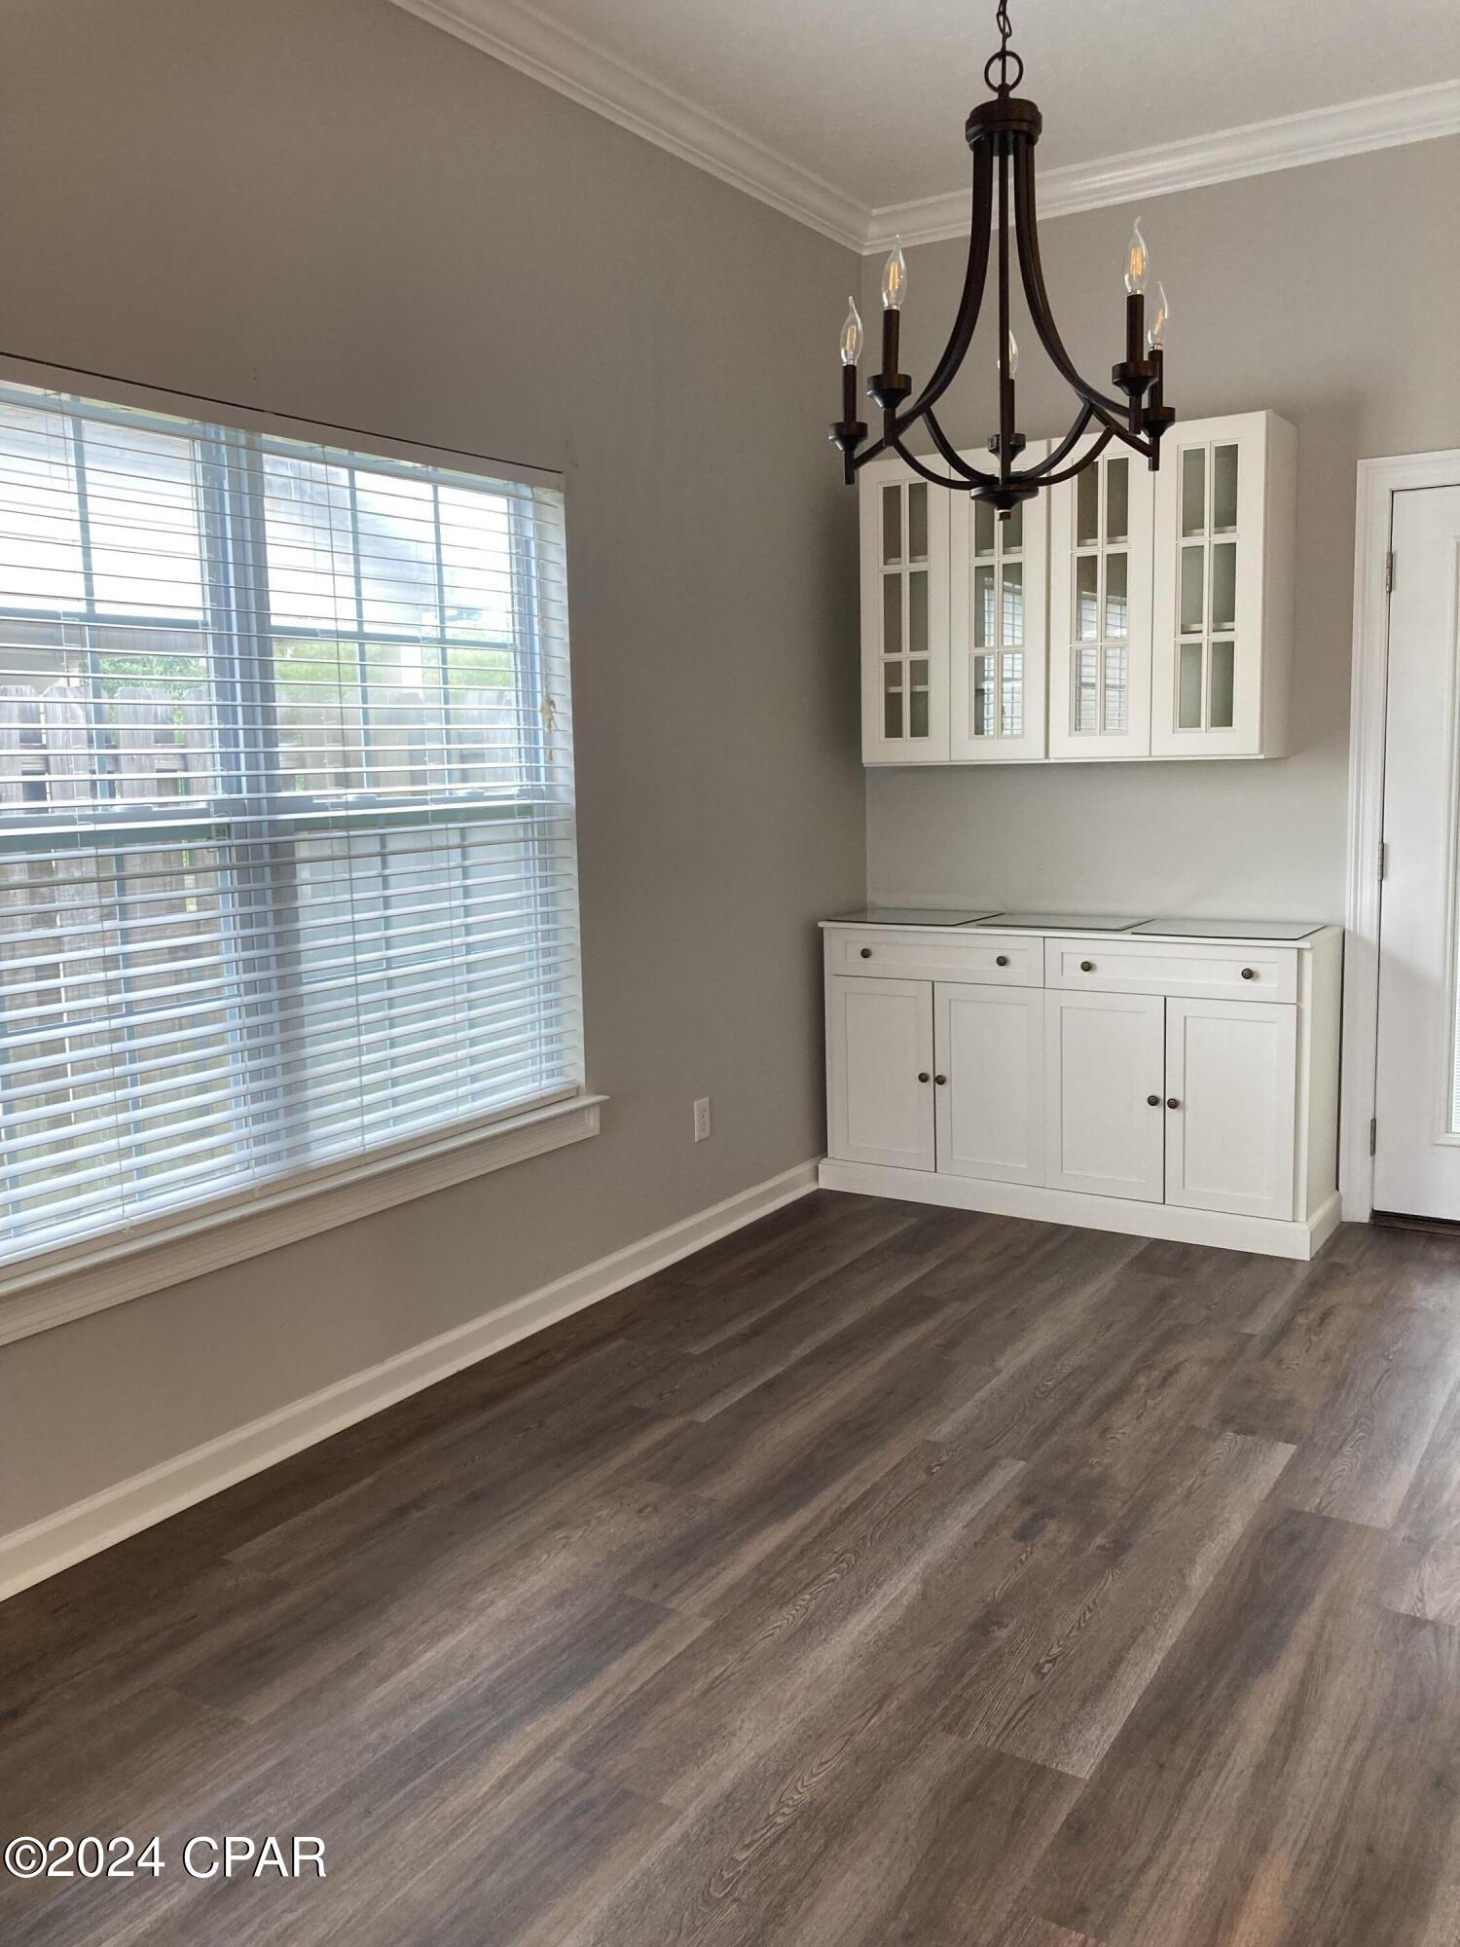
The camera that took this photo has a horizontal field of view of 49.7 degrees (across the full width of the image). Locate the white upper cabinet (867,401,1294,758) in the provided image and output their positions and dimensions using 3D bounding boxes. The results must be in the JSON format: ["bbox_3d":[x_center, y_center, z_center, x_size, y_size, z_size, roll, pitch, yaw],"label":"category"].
[{"bbox_3d":[1.004,-1.087,4.664,1.214,0.915,0.302,4,9,32],"label":"white upper cabinet"}]

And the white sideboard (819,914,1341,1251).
[{"bbox_3d":[1.028,0.284,4.788,1.527,0.866,0.397,4,9,32],"label":"white sideboard"}]

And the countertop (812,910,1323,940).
[{"bbox_3d":[1.007,-0.153,4.755,1.451,0.011,0.344,4,9,32],"label":"countertop"}]

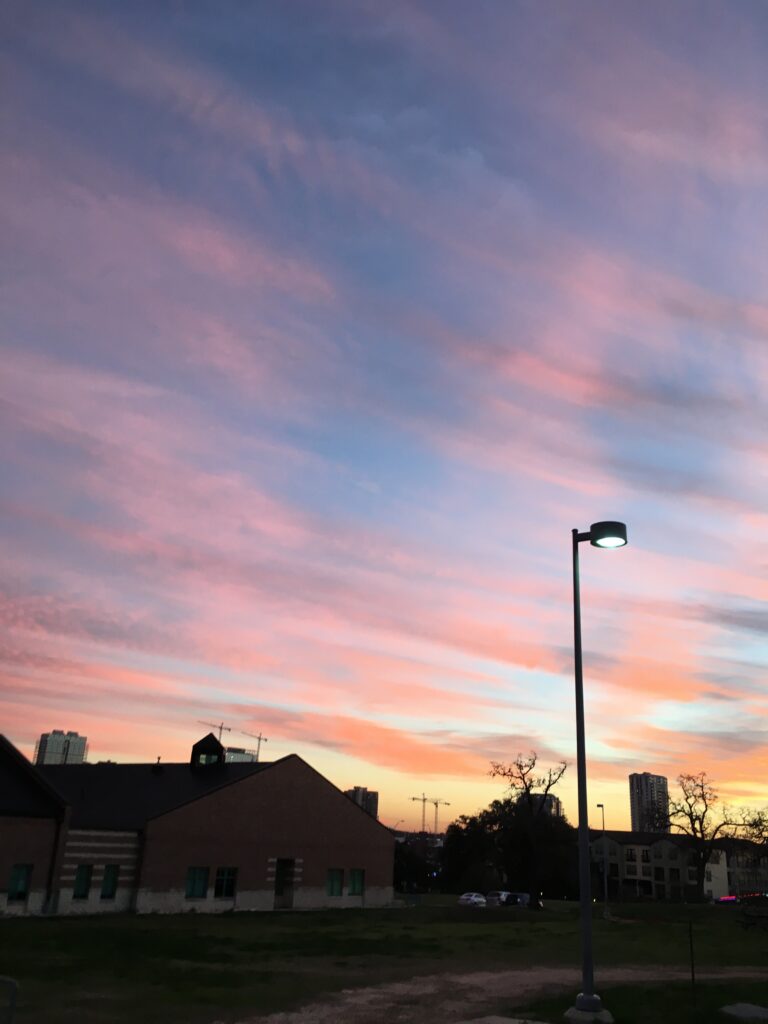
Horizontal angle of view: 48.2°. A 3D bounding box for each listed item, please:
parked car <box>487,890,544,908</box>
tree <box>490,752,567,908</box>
[{"bbox_3d":[15.479,45.898,101.752,1.950,1.600,4.900,-15,-27,40],"label":"parked car"},{"bbox_3d":[15.376,34.070,92.279,7.600,15.450,7.200,3,-21,0],"label":"tree"}]

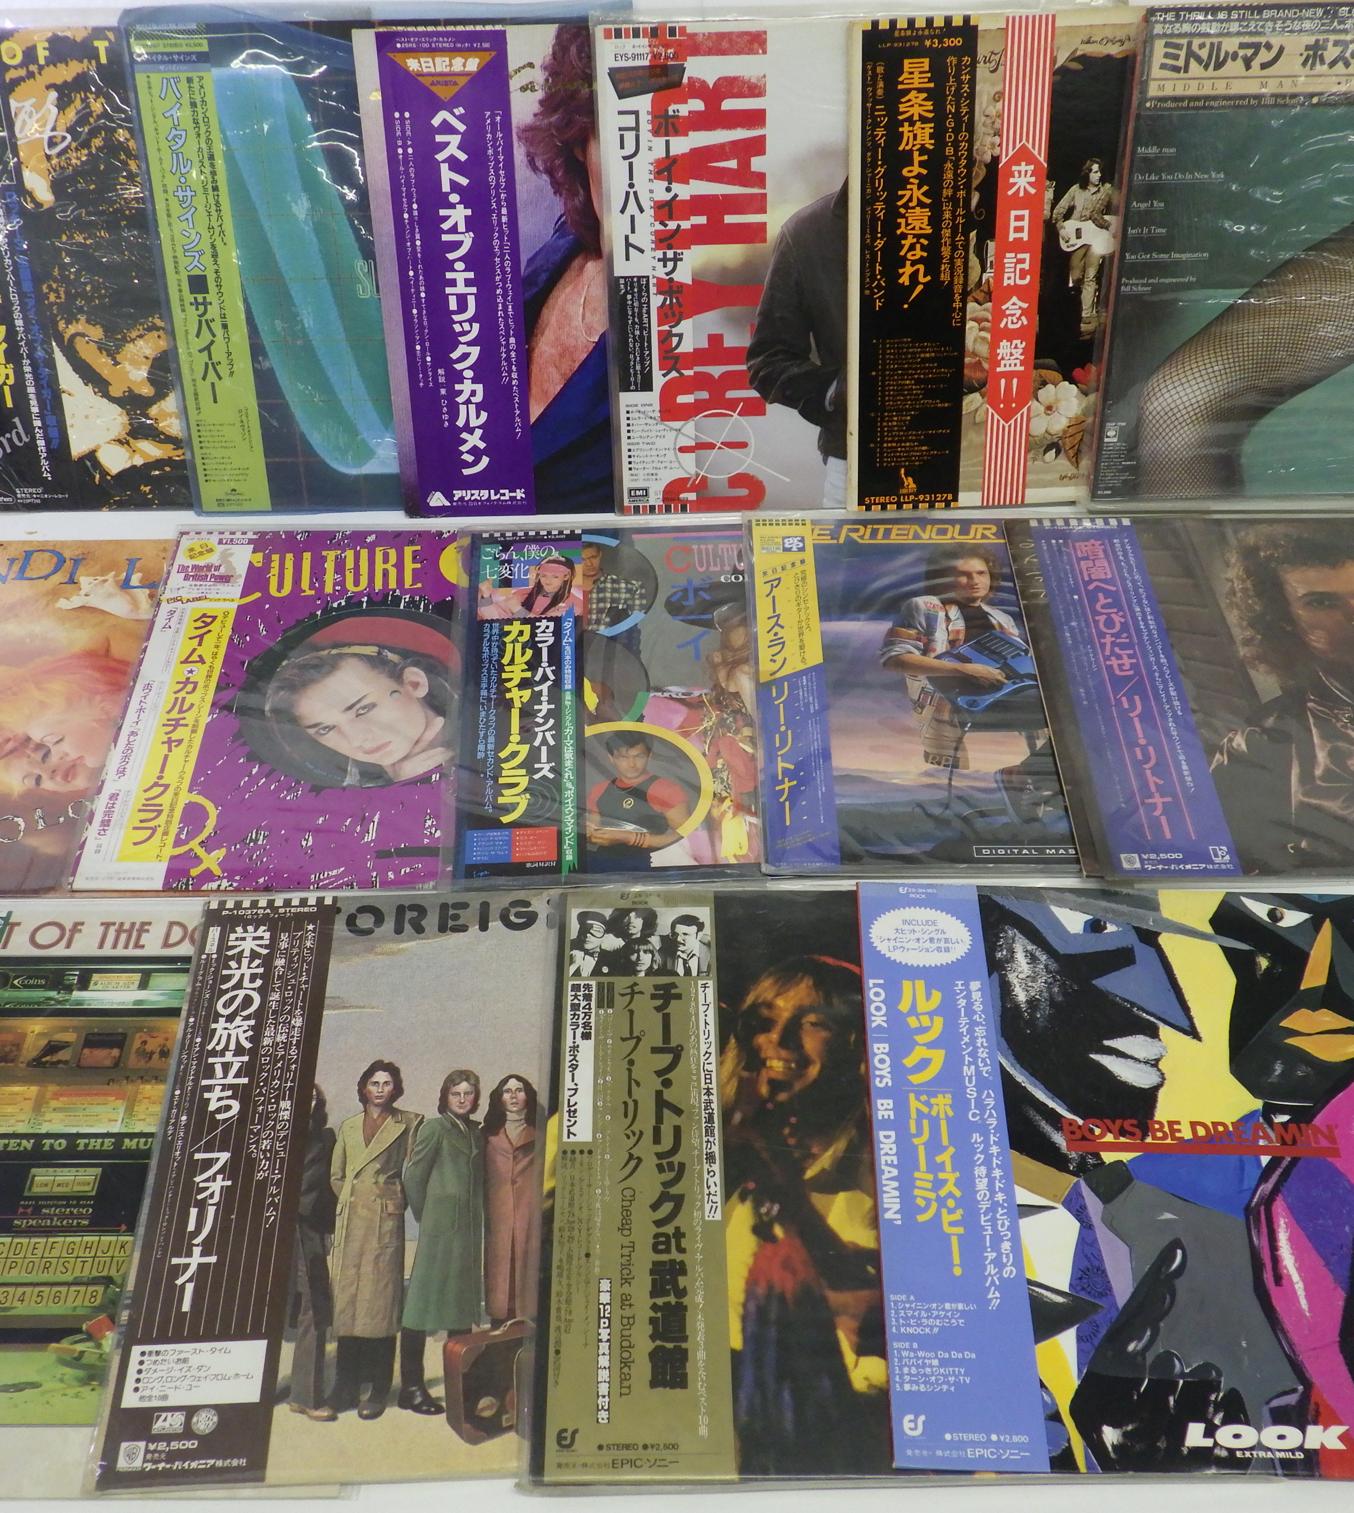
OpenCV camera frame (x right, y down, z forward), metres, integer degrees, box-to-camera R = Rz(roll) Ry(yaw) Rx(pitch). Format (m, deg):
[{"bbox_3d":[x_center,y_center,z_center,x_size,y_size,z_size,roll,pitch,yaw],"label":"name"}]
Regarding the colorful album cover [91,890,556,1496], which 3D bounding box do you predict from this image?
[{"bbox_3d":[-0.097,0.193,0.807,0.315,0.007,0.315,-2,47,-1],"label":"colorful album cover"}]

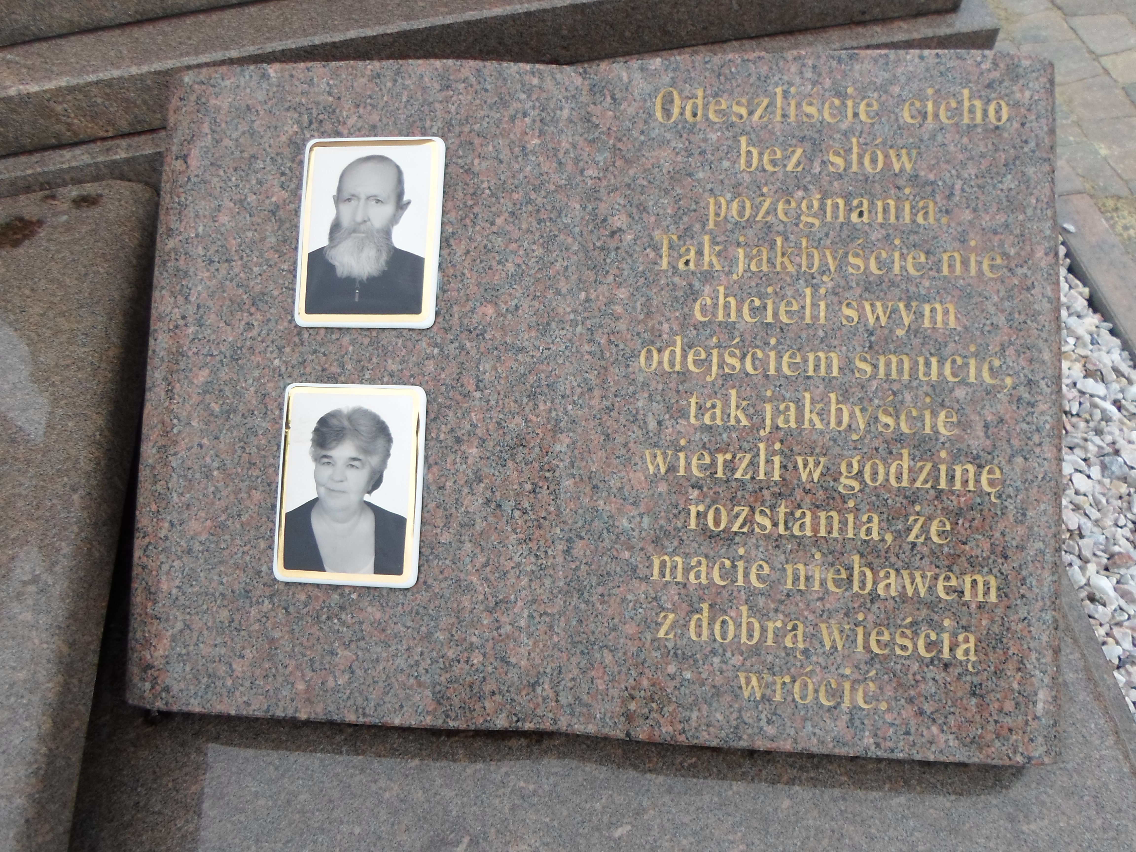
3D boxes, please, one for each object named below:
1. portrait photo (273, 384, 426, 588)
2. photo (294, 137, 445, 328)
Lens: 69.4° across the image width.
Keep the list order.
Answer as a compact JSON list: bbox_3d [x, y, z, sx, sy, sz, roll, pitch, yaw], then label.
[{"bbox_3d":[-0.131,0.035,0.492,0.090,0.008,0.120,2,85,8],"label":"portrait photo"},{"bbox_3d":[-0.122,-0.119,0.504,0.090,0.008,0.120,2,85,8],"label":"photo"}]

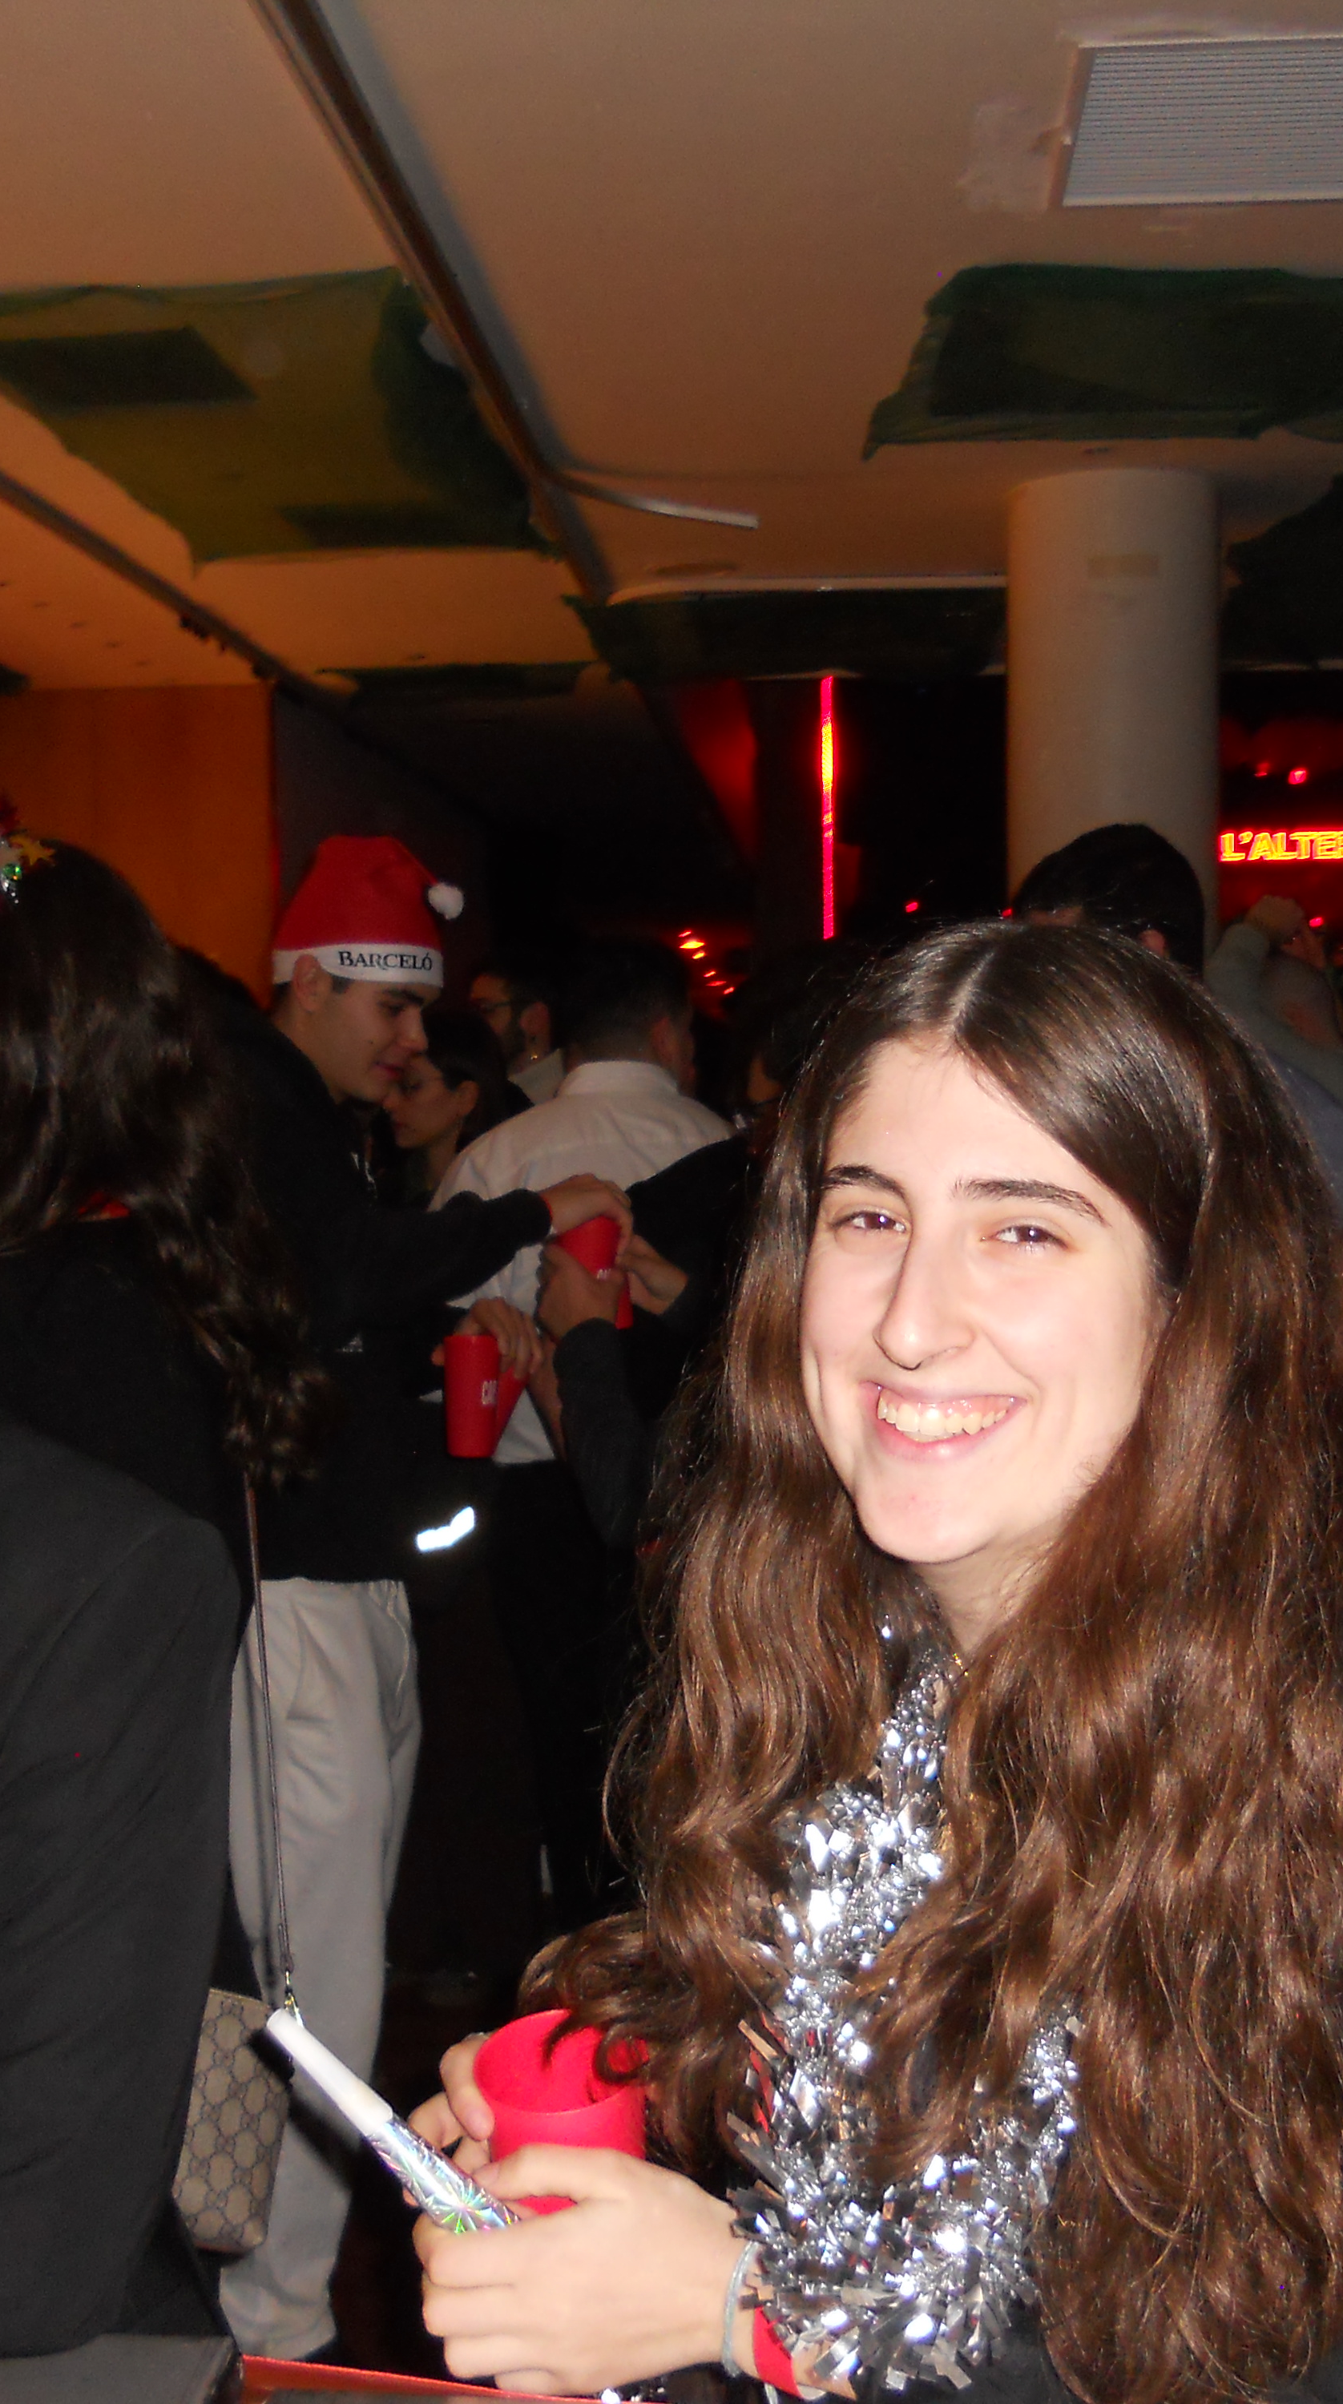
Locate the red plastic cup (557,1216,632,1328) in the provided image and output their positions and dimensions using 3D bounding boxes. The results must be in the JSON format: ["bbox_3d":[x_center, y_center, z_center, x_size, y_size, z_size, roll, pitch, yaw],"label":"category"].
[{"bbox_3d":[-0.085,0.071,2.880,0.065,0.143,0.065,-8,2,0],"label":"red plastic cup"}]

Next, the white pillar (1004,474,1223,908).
[{"bbox_3d":[0.935,-0.118,5.360,0.451,2.760,0.451,0,2,0],"label":"white pillar"}]

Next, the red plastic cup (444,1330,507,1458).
[{"bbox_3d":[-0.234,0.228,2.950,0.065,0.147,0.065,0,2,0],"label":"red plastic cup"}]

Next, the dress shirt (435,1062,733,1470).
[{"bbox_3d":[-0.100,0.089,3.620,0.500,0.600,0.300,0,2,12],"label":"dress shirt"}]

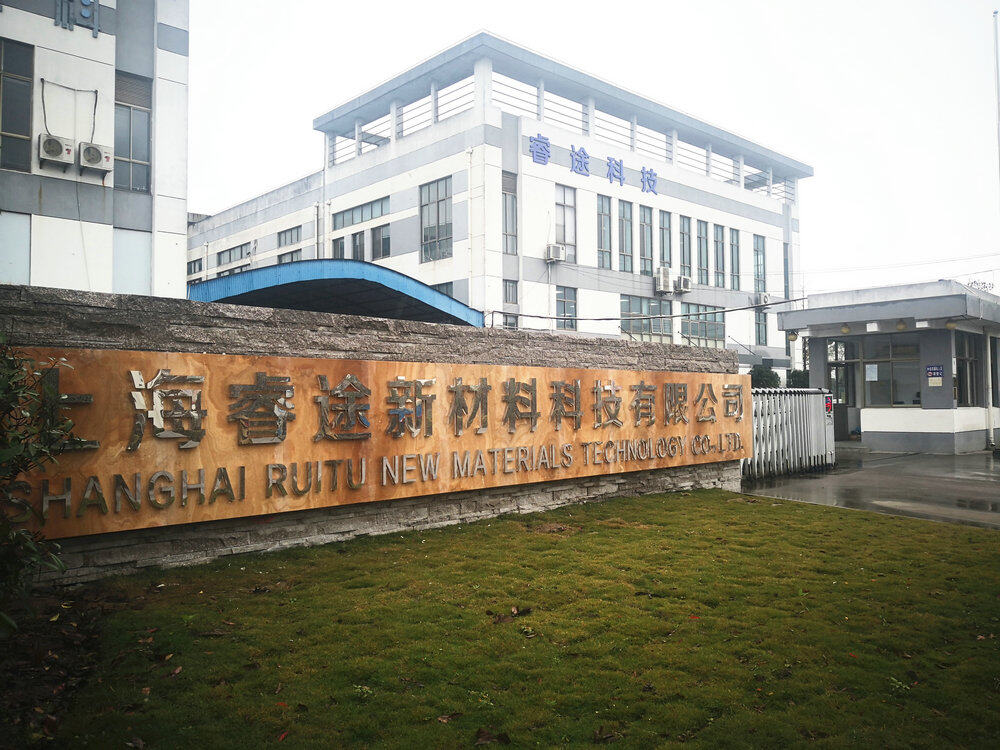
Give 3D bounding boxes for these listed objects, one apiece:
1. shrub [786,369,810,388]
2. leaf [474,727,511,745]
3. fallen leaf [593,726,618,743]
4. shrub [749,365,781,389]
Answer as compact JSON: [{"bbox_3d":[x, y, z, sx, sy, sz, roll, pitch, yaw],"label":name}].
[{"bbox_3d":[12.362,1.125,31.953,1.300,2.700,1.300,-1,-2,21],"label":"shrub"},{"bbox_3d":[-0.031,1.476,3.193,0.142,0.035,0.095,-1,-2,0],"label":"leaf"},{"bbox_3d":[0.428,1.471,3.192,0.092,0.035,0.075,-1,-2,0],"label":"fallen leaf"},{"bbox_3d":[10.866,1.050,31.950,1.400,2.880,1.400,-1,-2,19],"label":"shrub"}]

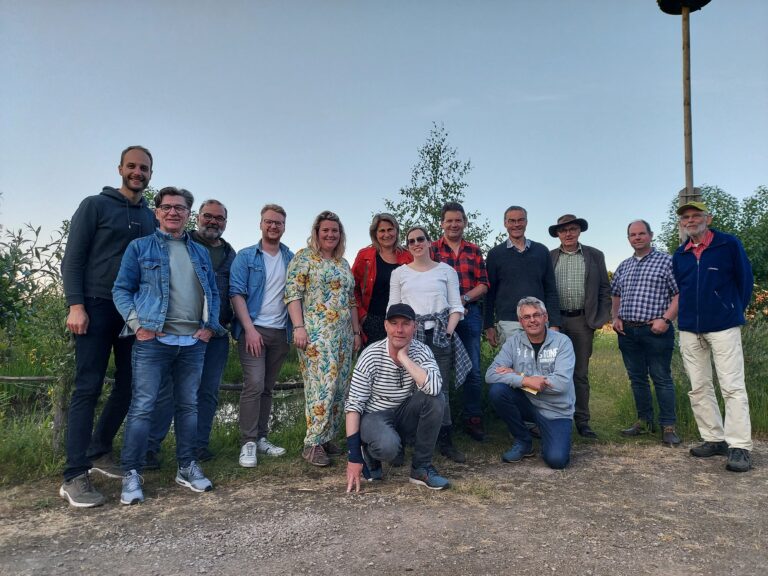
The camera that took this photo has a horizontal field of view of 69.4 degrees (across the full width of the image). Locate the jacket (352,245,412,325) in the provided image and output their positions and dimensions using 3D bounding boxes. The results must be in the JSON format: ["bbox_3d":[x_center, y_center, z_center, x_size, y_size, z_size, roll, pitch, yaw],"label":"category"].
[{"bbox_3d":[0.018,0.018,4.033,0.480,0.620,0.300,0,-3,-8],"label":"jacket"}]

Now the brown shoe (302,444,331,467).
[{"bbox_3d":[-0.466,1.140,3.832,0.100,0.110,0.265,2,-3,-32],"label":"brown shoe"}]

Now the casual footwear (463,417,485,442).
[{"bbox_3d":[0.706,1.136,4.403,0.110,0.140,0.290,1,-3,-22],"label":"casual footwear"}]

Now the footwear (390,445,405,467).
[{"bbox_3d":[0.086,1.139,3.812,0.100,0.110,0.270,0,-3,5],"label":"footwear"}]

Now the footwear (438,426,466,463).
[{"bbox_3d":[0.478,1.086,3.870,0.100,0.200,0.260,1,-3,-30],"label":"footwear"}]

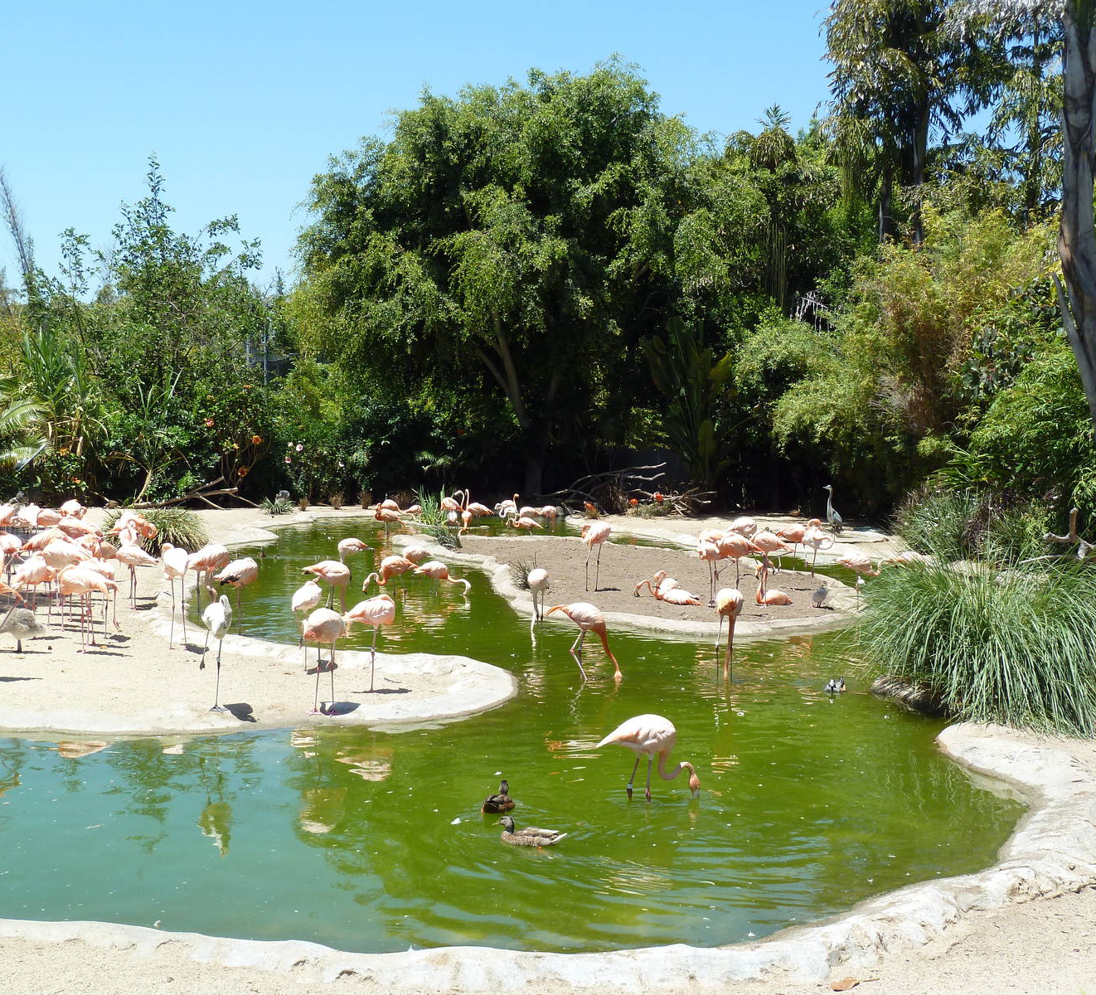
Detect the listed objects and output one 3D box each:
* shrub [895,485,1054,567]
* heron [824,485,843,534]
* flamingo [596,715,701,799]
[{"bbox_3d":[7.280,0.358,26.186,2.650,1.220,2.300,2,4,0],"label":"shrub"},{"bbox_3d":[5.363,0.300,28.694,0.240,1.020,0.450,6,6,45],"label":"heron"},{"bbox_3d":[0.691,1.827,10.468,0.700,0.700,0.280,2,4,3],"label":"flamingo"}]

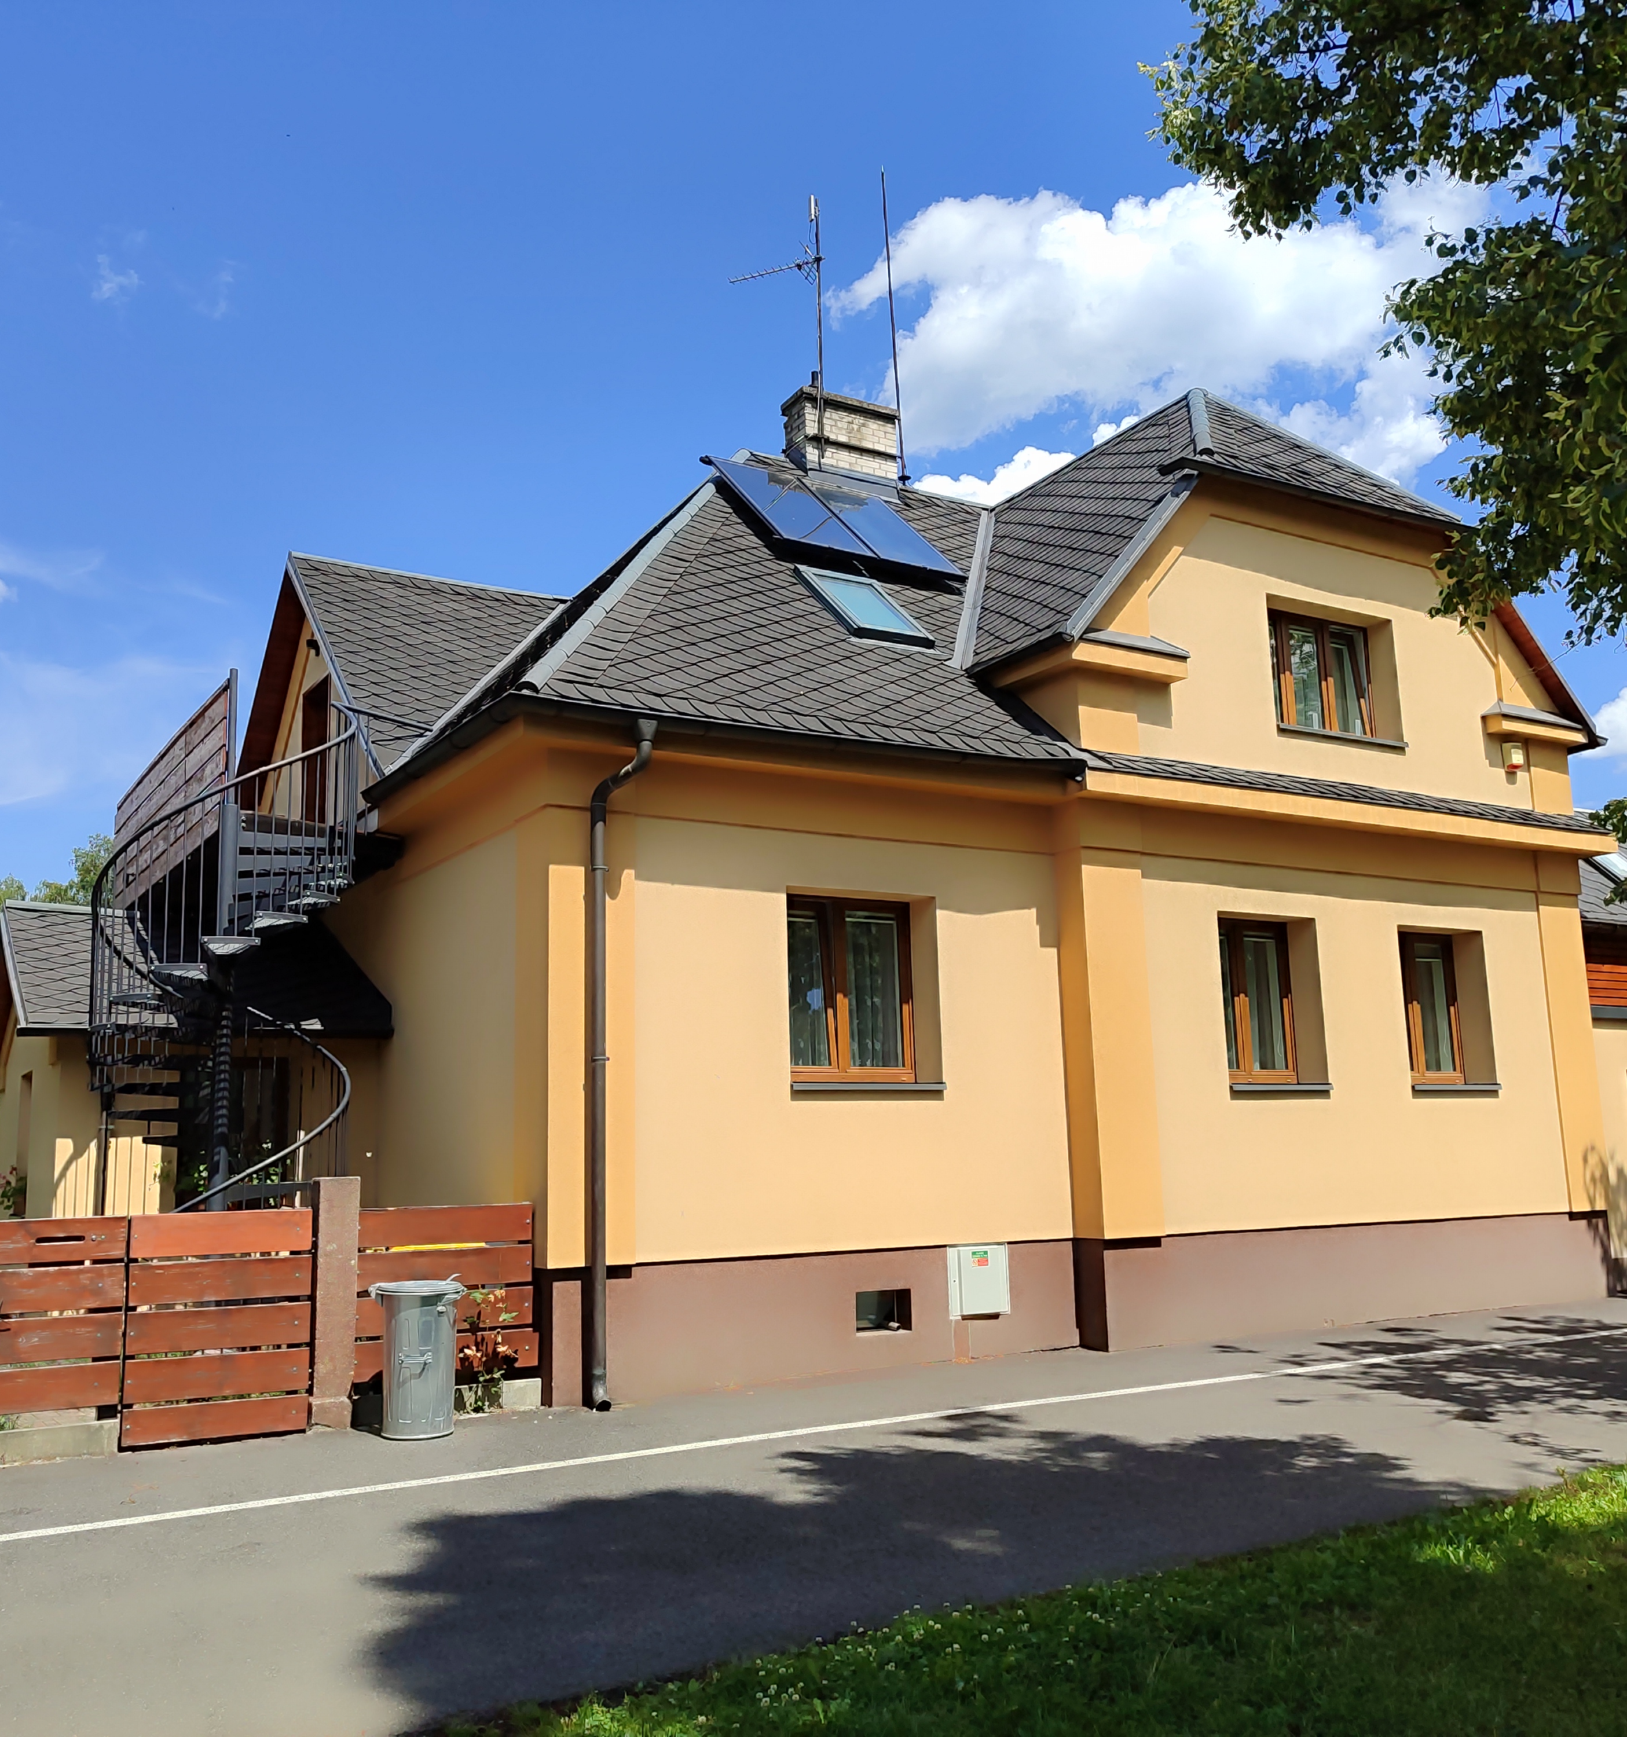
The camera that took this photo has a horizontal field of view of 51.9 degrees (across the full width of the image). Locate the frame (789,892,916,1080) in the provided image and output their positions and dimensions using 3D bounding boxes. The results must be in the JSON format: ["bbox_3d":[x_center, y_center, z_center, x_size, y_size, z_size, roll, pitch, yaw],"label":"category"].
[{"bbox_3d":[0.217,0.975,13.335,1.360,1.460,0.100,4,-11,-30],"label":"frame"}]

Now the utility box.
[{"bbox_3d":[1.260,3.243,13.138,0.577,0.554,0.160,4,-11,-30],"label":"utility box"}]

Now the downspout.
[{"bbox_3d":[-1.315,1.270,11.626,0.370,4.760,0.340,4,-11,-30],"label":"downspout"}]

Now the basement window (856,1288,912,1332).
[{"bbox_3d":[0.506,3.382,12.733,0.493,0.320,0.140,4,-11,-30],"label":"basement window"}]

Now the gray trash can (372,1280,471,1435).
[{"bbox_3d":[-2.449,3.042,10.401,0.550,0.906,0.530,-1,-10,0],"label":"gray trash can"}]

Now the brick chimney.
[{"bbox_3d":[0.307,-4.562,18.078,1.190,0.960,0.520,4,-11,-30],"label":"brick chimney"}]

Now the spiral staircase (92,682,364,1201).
[{"bbox_3d":[-4.899,1.194,13.817,2.200,5.700,2.200,4,-11,-30],"label":"spiral staircase"}]

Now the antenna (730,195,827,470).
[{"bbox_3d":[-0.363,-5.665,17.949,1.164,3.124,0.380,-6,-11,25],"label":"antenna"}]

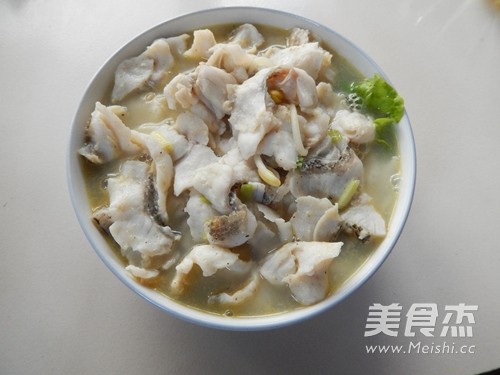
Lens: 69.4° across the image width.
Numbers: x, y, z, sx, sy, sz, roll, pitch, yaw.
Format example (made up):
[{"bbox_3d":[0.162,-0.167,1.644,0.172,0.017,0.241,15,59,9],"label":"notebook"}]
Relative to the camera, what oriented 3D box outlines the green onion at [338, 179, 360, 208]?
[{"bbox_3d":[0.061,0.004,0.222,0.006,0.005,0.022,31,73,9],"label":"green onion"}]

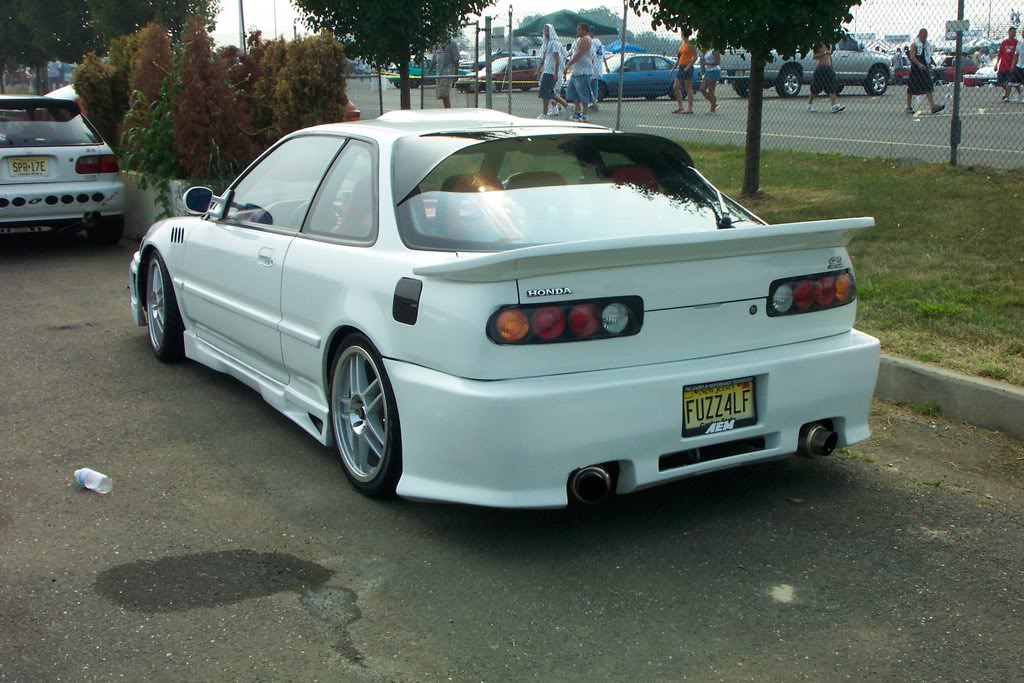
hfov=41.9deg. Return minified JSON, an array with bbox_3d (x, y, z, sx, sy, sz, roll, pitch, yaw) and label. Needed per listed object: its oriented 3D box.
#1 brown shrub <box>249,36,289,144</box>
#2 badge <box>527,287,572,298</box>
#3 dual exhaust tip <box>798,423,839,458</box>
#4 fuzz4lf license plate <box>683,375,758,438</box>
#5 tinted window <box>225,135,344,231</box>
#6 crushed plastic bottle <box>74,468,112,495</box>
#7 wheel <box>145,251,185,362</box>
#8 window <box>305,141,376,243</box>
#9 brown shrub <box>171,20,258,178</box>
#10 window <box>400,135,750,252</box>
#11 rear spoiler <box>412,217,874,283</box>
[{"bbox_3d":[-2.335,-2.302,12.823,0.477,1.242,0.497,-2,12,-5],"label":"brown shrub"},{"bbox_3d":[0.113,-0.147,4.029,0.164,0.027,0.012,-5,13,-22],"label":"badge"},{"bbox_3d":[1.048,0.334,4.585,0.119,0.119,0.139,-7,14,-30],"label":"dual exhaust tip"},{"bbox_3d":[0.667,0.206,4.288,0.309,0.159,0.020,-7,14,-30],"label":"fuzz4lf license plate"},{"bbox_3d":[-0.971,-0.653,5.534,0.070,0.437,0.974,19,0,-32],"label":"tinted window"},{"bbox_3d":[-1.530,0.506,4.868,0.204,0.064,0.066,10,16,40],"label":"crushed plastic bottle"},{"bbox_3d":[-1.727,-0.195,6.871,0.214,0.601,0.601,-6,13,-26],"label":"wheel"},{"bbox_3d":[-0.564,-0.543,4.859,0.060,0.388,0.646,22,-2,-32],"label":"window"},{"bbox_3d":[-2.632,-2.141,11.829,0.746,1.411,0.726,-2,12,-5],"label":"brown shrub"},{"bbox_3d":[0.262,-0.494,4.817,1.352,0.179,0.914,-7,33,-30],"label":"window"},{"bbox_3d":[0.517,-0.324,4.411,1.610,0.144,0.467,-7,14,-30],"label":"rear spoiler"}]

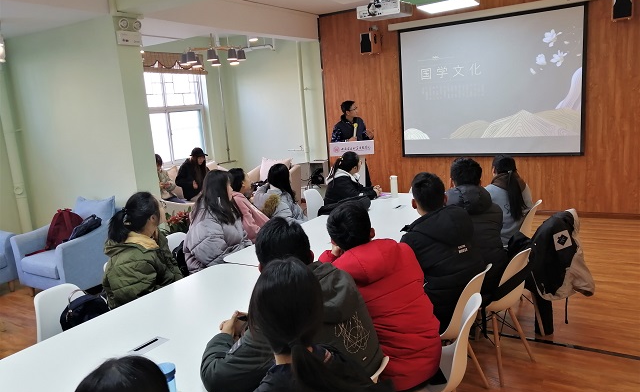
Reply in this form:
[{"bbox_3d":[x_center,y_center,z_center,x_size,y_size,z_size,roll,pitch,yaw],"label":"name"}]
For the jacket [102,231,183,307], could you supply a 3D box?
[{"bbox_3d":[-1.147,0.516,3.326,0.460,0.590,0.480,-9,12,-23],"label":"jacket"}]

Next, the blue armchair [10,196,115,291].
[{"bbox_3d":[-2.460,0.588,5.060,0.870,0.800,0.780,3,13,33],"label":"blue armchair"}]

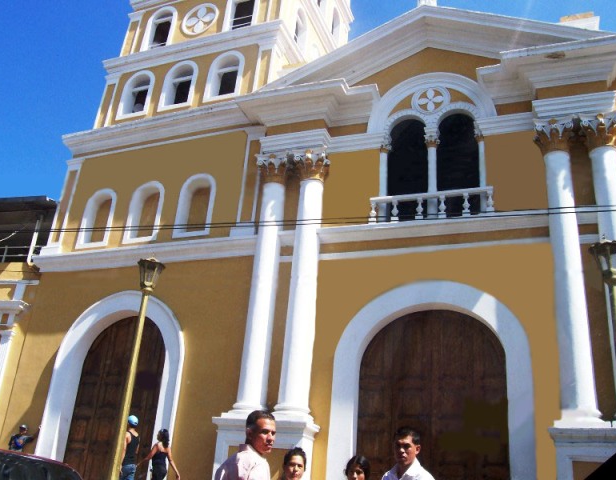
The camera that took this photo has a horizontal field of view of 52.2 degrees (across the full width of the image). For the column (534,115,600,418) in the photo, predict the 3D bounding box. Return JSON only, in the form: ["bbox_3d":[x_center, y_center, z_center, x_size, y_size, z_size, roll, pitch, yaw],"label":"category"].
[{"bbox_3d":[5.259,0.368,12.836,0.880,6.700,0.880,-5,-26,22],"label":"column"}]

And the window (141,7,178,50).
[{"bbox_3d":[-5.232,-7.432,22.566,1.240,1.996,0.420,-5,-26,22],"label":"window"}]

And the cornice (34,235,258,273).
[{"bbox_3d":[-4.553,0.416,16.921,7.250,0.430,0.270,-5,-24,22],"label":"cornice"}]

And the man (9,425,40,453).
[{"bbox_3d":[-7.334,5.507,15.825,0.480,1.680,0.680,18,-27,-28],"label":"man"}]

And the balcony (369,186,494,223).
[{"bbox_3d":[2.853,-0.748,14.592,2.864,0.639,0.350,-5,-26,22],"label":"balcony"}]

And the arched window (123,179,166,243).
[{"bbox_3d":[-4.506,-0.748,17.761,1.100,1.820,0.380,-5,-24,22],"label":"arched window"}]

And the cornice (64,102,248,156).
[{"bbox_3d":[-4.878,-3.333,19.522,6.756,0.725,0.450,-5,-26,22],"label":"cornice"}]

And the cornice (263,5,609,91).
[{"bbox_3d":[2.913,-4.777,15.689,9.000,2.150,0.750,-5,-24,22],"label":"cornice"}]

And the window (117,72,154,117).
[{"bbox_3d":[-5.704,-4.857,21.345,1.260,1.866,0.450,-5,-26,22],"label":"window"}]

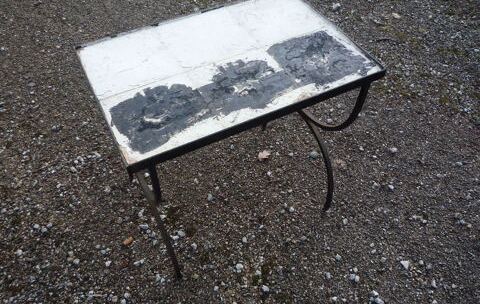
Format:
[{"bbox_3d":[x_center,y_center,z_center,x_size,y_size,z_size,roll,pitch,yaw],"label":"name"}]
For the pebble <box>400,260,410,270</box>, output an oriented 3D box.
[{"bbox_3d":[0.534,0.367,1.344,0.028,0.018,0.024,1,49,0],"label":"pebble"}]

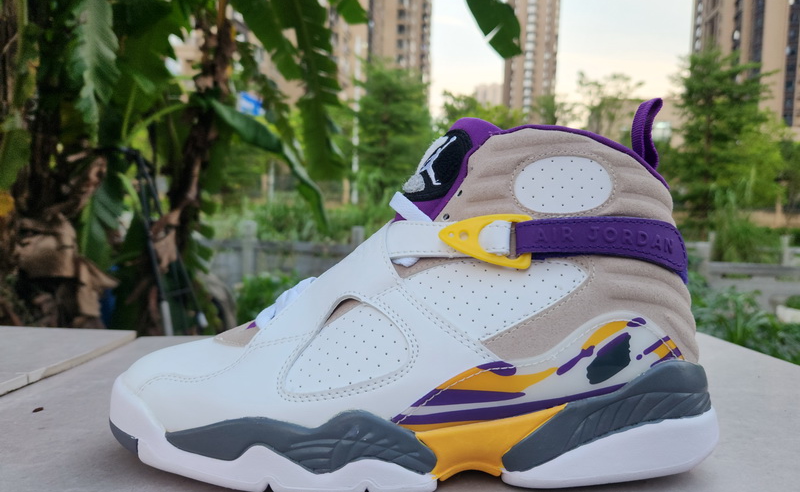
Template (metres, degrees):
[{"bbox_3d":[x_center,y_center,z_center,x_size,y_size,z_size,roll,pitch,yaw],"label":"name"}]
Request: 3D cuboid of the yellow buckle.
[{"bbox_3d":[0.038,-0.002,0.239,0.041,0.024,0.010,1,3,8],"label":"yellow buckle"}]

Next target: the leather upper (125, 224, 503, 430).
[{"bbox_3d":[-0.045,0.033,0.267,0.181,0.087,0.090,1,3,0],"label":"leather upper"}]

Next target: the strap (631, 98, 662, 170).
[{"bbox_3d":[0.126,-0.057,0.272,0.017,0.036,0.022,1,3,0],"label":"strap"}]

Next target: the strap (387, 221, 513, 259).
[{"bbox_3d":[0.022,-0.003,0.246,0.056,0.017,0.024,1,3,10],"label":"strap"}]

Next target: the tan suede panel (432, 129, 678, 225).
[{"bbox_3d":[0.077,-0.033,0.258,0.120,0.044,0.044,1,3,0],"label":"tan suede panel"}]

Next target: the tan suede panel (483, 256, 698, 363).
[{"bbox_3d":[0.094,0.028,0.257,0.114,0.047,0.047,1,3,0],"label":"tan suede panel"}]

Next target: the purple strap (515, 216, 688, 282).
[{"bbox_3d":[0.098,0.002,0.263,0.094,0.032,0.059,1,3,0],"label":"purple strap"}]

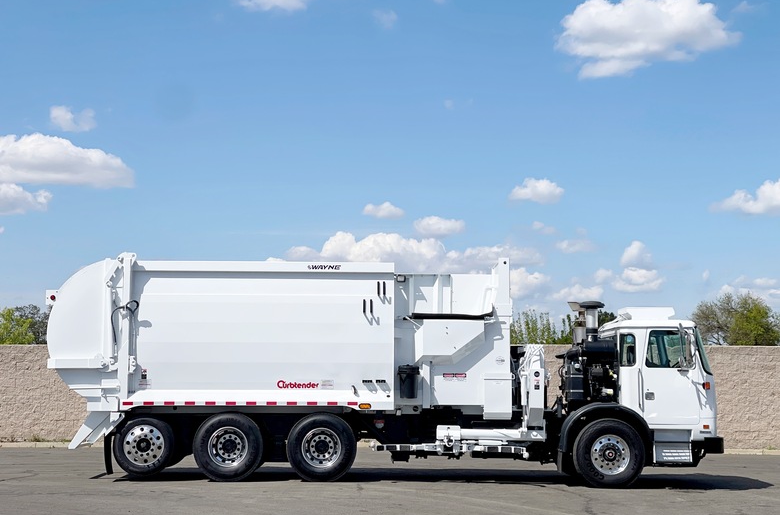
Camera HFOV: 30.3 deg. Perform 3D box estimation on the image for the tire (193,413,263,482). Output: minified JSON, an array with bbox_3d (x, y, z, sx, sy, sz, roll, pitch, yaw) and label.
[{"bbox_3d":[-2.434,2.859,21.760,1.045,1.045,0.280,1,-5,-4],"label":"tire"}]

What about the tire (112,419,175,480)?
[{"bbox_3d":[-3.687,2.841,21.640,0.920,0.920,0.260,1,-5,-4],"label":"tire"}]

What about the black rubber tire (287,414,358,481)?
[{"bbox_3d":[-1.036,2.877,21.870,1.045,1.045,0.280,1,-5,-4],"label":"black rubber tire"}]

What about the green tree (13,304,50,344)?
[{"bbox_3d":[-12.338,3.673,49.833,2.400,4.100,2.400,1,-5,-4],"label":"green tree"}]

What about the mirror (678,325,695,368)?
[{"bbox_3d":[4.523,1.358,22.000,0.200,0.700,0.240,1,-5,-4],"label":"mirror"}]

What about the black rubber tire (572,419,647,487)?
[{"bbox_3d":[3.376,3.014,22.150,1.060,1.060,0.300,1,-5,-4],"label":"black rubber tire"}]

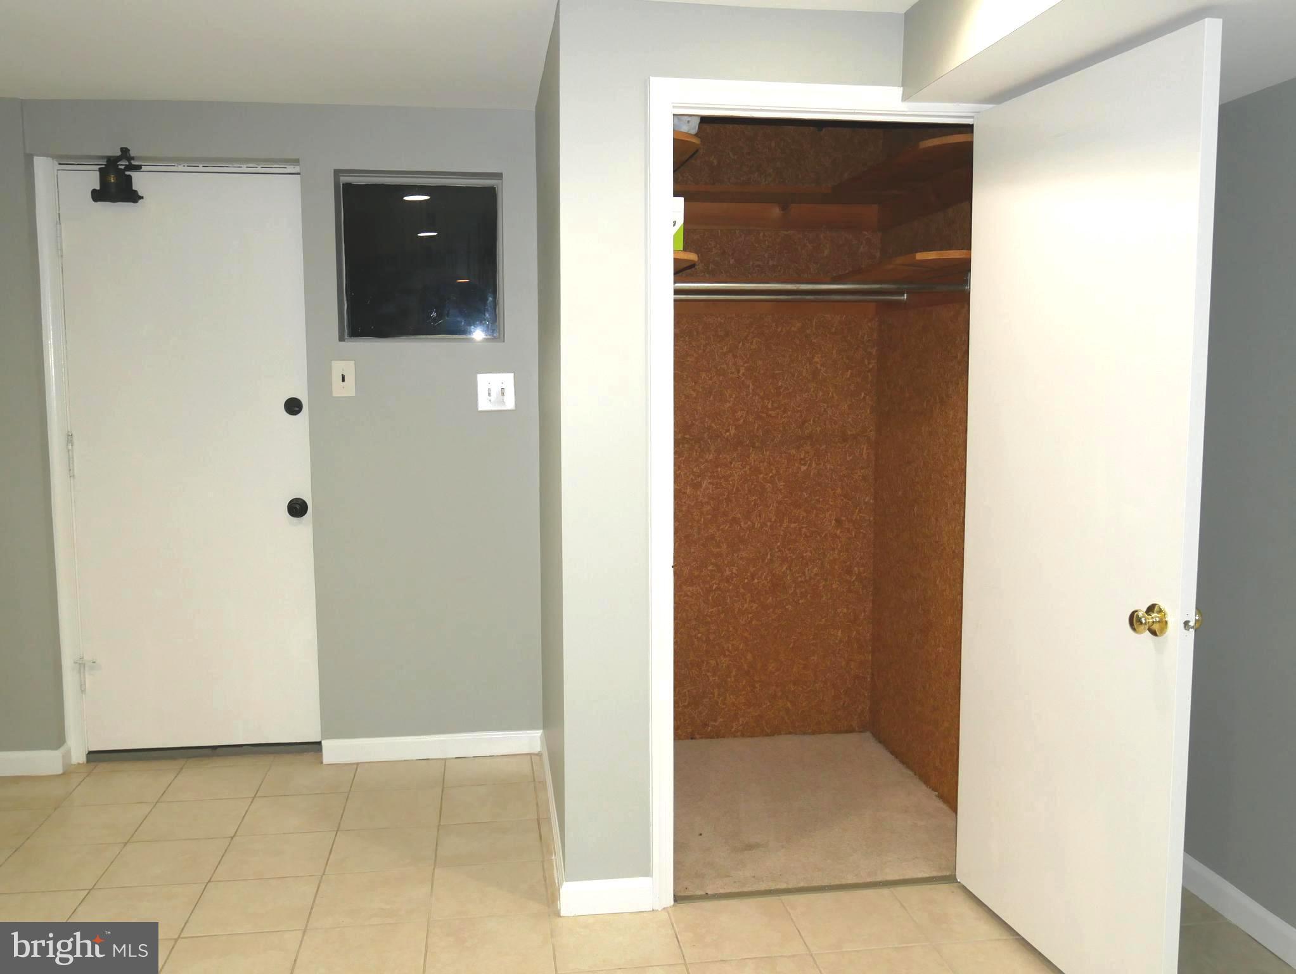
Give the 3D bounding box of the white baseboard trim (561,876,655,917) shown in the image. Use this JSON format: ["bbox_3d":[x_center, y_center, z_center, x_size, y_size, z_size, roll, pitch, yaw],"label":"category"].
[{"bbox_3d":[-0.105,1.049,2.888,0.238,0.093,0.015,-1,6,-8],"label":"white baseboard trim"}]

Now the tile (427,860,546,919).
[{"bbox_3d":[-0.426,1.087,3.028,0.300,0.010,0.300,-1,6,-8],"label":"tile"}]

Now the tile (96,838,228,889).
[{"bbox_3d":[-1.376,1.076,3.208,0.303,0.010,0.295,-1,6,-8],"label":"tile"}]

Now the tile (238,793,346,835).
[{"bbox_3d":[-1.113,1.034,3.543,0.300,0.010,0.300,-1,6,-8],"label":"tile"}]

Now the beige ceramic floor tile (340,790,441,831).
[{"bbox_3d":[-0.822,1.038,3.624,0.302,0.010,0.302,-1,6,-8],"label":"beige ceramic floor tile"}]

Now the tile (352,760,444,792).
[{"bbox_3d":[-0.853,0.998,3.880,0.300,0.010,0.295,-1,6,-8],"label":"tile"}]

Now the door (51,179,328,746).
[{"bbox_3d":[-1.587,-0.072,3.968,0.816,2.019,0.045,-1,6,-8],"label":"door"}]

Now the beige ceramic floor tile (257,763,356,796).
[{"bbox_3d":[-1.169,1.010,3.883,0.302,0.010,0.302,-1,6,-8],"label":"beige ceramic floor tile"}]

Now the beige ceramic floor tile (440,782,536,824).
[{"bbox_3d":[-0.518,1.034,3.667,0.302,0.010,0.302,-1,6,-8],"label":"beige ceramic floor tile"}]

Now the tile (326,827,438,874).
[{"bbox_3d":[-0.779,1.072,3.322,0.302,0.010,0.302,-1,6,-8],"label":"tile"}]

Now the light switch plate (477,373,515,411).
[{"bbox_3d":[-0.532,-0.333,3.952,0.126,0.126,0.015,-1,6,-8],"label":"light switch plate"}]

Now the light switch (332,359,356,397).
[{"bbox_3d":[-1.045,-0.371,3.862,0.073,0.117,0.012,-1,6,-8],"label":"light switch"}]

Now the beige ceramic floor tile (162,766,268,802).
[{"bbox_3d":[-1.464,1.011,3.823,0.303,0.010,0.313,-1,6,-8],"label":"beige ceramic floor tile"}]

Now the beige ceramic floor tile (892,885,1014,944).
[{"bbox_3d":[0.822,1.102,2.916,0.303,0.010,0.303,-1,6,-8],"label":"beige ceramic floor tile"}]

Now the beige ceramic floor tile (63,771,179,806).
[{"bbox_3d":[-1.766,1.016,3.780,0.303,0.010,0.313,-1,6,-8],"label":"beige ceramic floor tile"}]

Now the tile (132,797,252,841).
[{"bbox_3d":[-1.430,1.048,3.538,0.302,0.010,0.302,-1,6,-8],"label":"tile"}]

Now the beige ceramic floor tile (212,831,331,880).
[{"bbox_3d":[-1.083,1.077,3.279,0.302,0.010,0.302,-1,6,-8],"label":"beige ceramic floor tile"}]

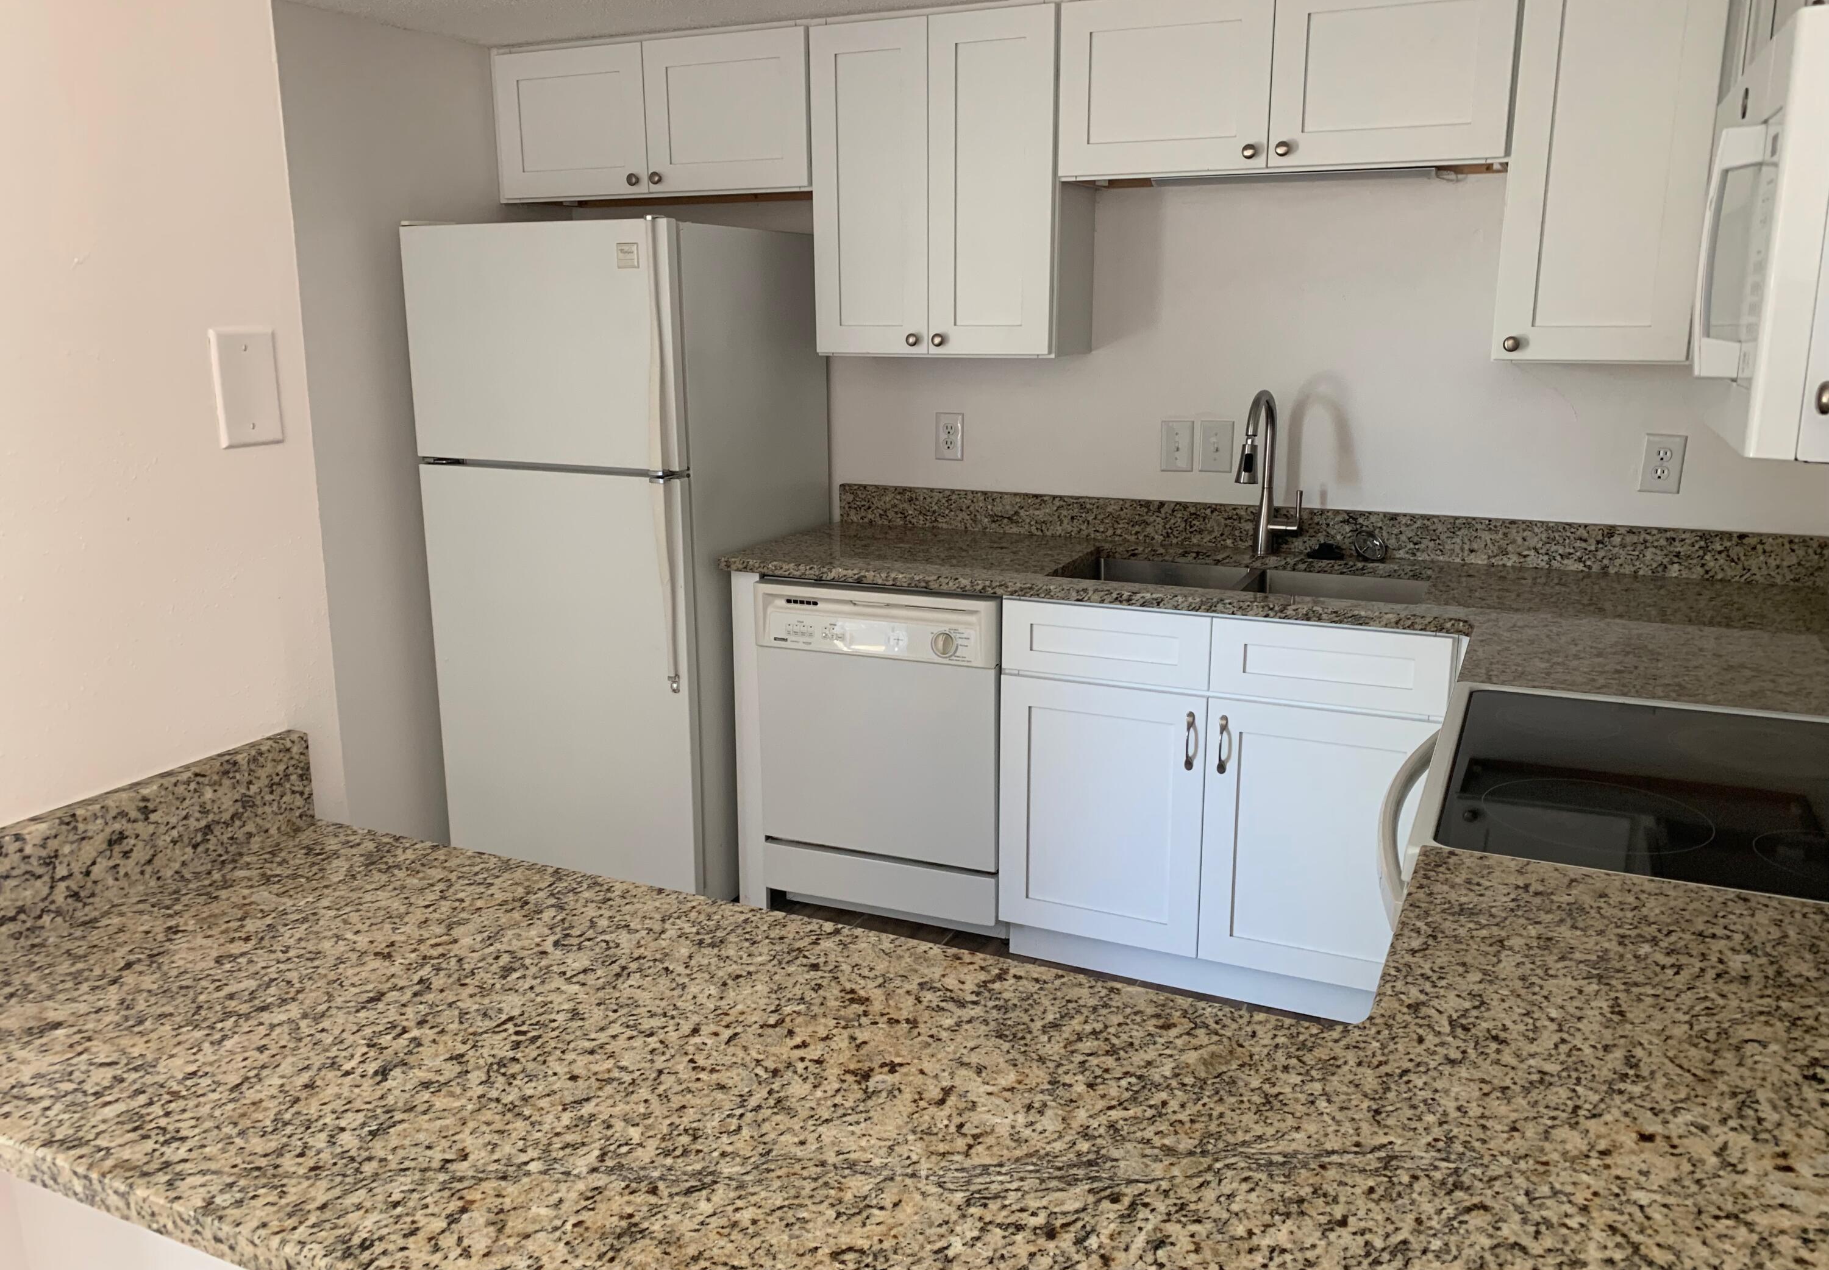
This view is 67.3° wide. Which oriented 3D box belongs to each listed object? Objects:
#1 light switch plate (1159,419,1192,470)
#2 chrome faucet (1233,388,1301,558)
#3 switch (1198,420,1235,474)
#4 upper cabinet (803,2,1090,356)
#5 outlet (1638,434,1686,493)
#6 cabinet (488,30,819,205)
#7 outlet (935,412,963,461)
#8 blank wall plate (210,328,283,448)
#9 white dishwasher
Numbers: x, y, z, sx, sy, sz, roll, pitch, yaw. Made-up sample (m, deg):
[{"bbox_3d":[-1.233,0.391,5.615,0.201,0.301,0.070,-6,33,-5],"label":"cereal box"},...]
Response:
[{"bbox_3d":[0.644,-0.463,3.364,0.080,0.121,0.013,6,15,23],"label":"light switch plate"},{"bbox_3d":[0.799,-0.346,3.065,0.115,0.383,0.271,6,15,23],"label":"chrome faucet"},{"bbox_3d":[0.731,-0.454,3.327,0.083,0.121,0.013,6,15,23],"label":"switch"},{"bbox_3d":[0.097,-1.060,3.290,0.611,0.762,0.325,6,15,23],"label":"upper cabinet"},{"bbox_3d":[1.610,-0.367,2.954,0.078,0.124,0.009,6,15,23],"label":"outlet"},{"bbox_3d":[-0.607,-1.315,3.544,0.923,0.377,0.325,6,15,23],"label":"cabinet"},{"bbox_3d":[0.095,-0.519,3.600,0.073,0.118,0.009,6,15,23],"label":"outlet"},{"bbox_3d":[-0.719,-0.267,1.484,0.008,0.122,0.080,6,15,23],"label":"blank wall plate"},{"bbox_3d":[0.029,0.239,3.445,0.605,0.835,0.614,6,15,23],"label":"white dishwasher"}]

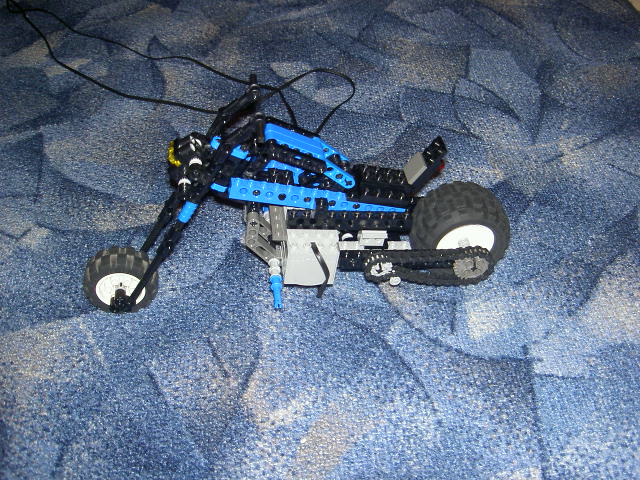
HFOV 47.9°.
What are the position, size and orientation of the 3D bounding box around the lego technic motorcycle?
[{"bbox_3d":[-0.012,-0.024,0.463,0.293,0.158,0.080,-6,43,-7],"label":"lego technic motorcycle"}]

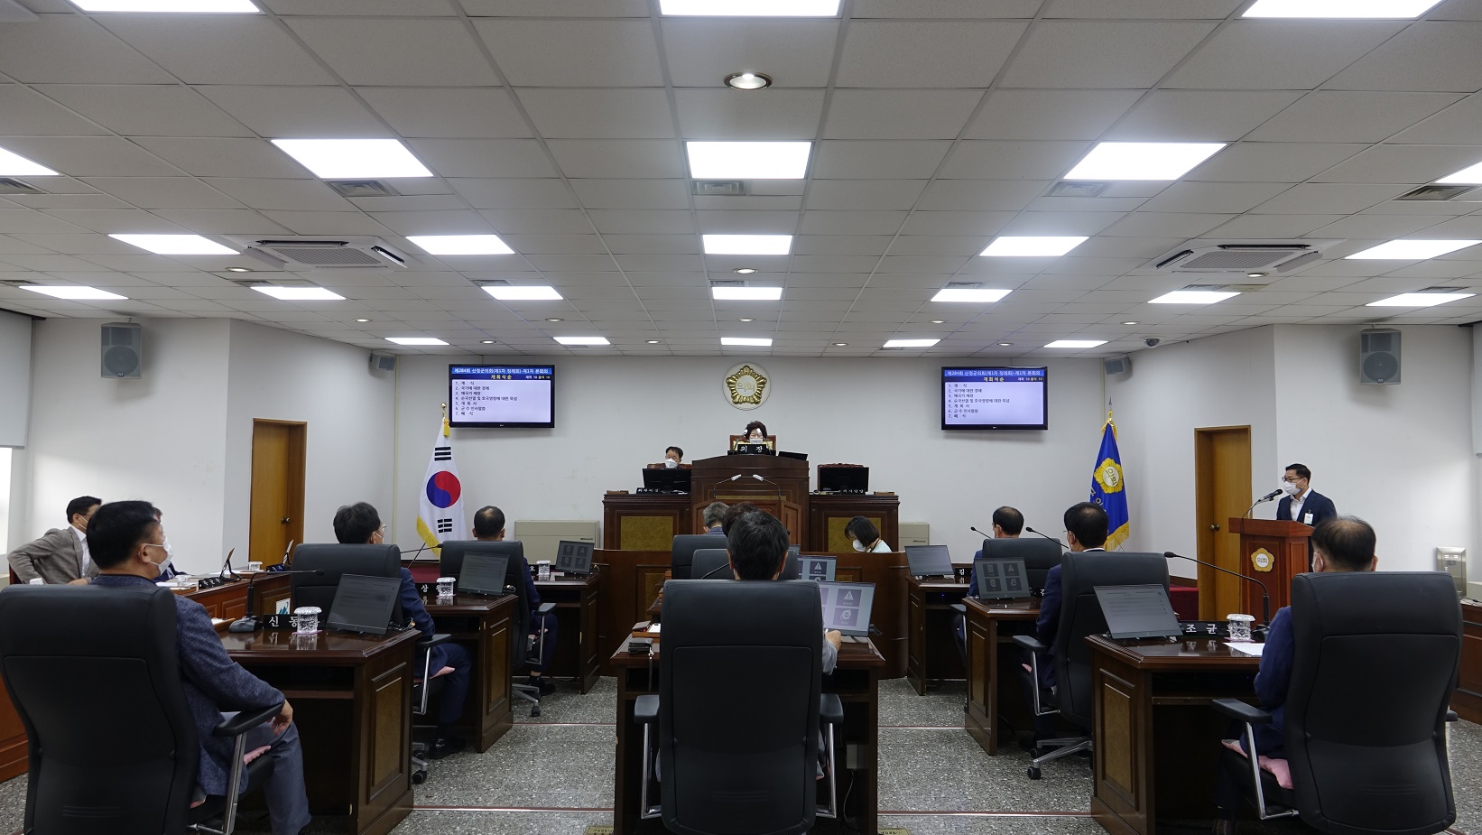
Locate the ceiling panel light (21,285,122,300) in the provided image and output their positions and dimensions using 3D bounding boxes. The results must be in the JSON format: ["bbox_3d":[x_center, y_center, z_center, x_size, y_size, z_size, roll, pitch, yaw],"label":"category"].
[{"bbox_3d":[-5.668,-1.079,8.428,0.580,0.045,0.580,0,-3,0],"label":"ceiling panel light"}]

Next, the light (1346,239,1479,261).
[{"bbox_3d":[4.436,-1.117,6.534,0.580,0.045,0.580,0,-3,0],"label":"light"}]

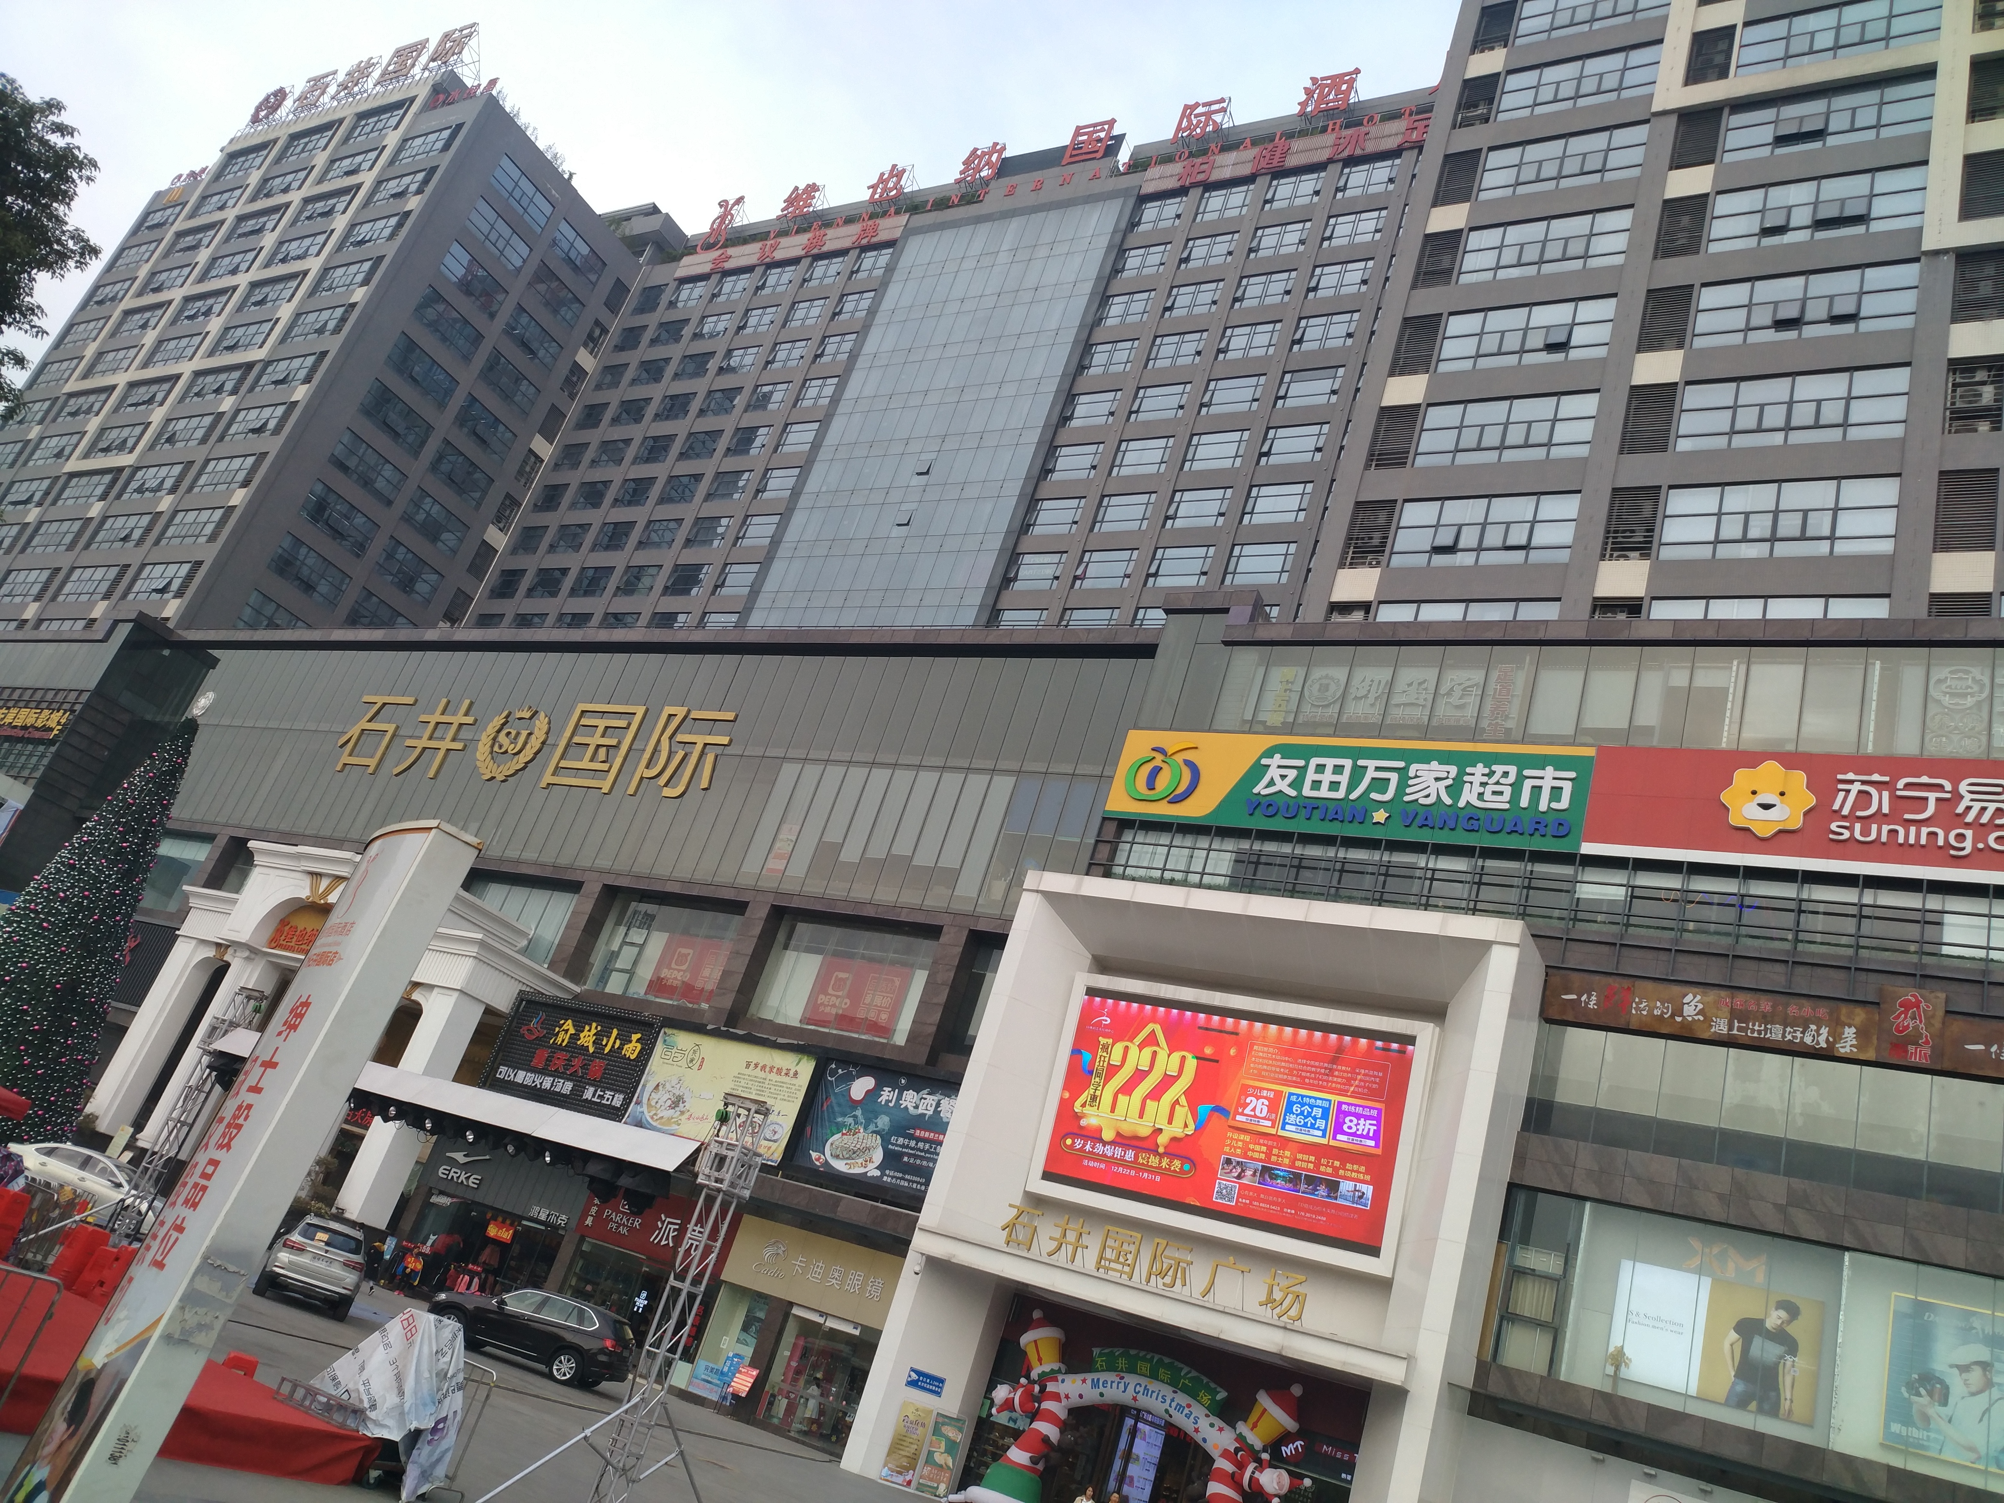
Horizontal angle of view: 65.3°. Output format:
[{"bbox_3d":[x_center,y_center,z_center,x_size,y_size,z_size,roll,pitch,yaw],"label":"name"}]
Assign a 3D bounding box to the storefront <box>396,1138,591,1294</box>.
[{"bbox_3d":[-17.819,16.676,54.141,8.500,5.450,1.000,2,-28,34],"label":"storefront"}]

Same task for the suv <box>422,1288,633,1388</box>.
[{"bbox_3d":[-10.950,13.588,36.716,4.870,1.750,1.950,13,-24,13],"label":"suv"}]

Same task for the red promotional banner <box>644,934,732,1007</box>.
[{"bbox_3d":[-11.124,7.886,56.498,3.700,2.450,0.100,2,-28,34],"label":"red promotional banner"}]

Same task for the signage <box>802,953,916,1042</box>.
[{"bbox_3d":[-4.827,8.163,52.272,3.780,2.500,0.100,2,-28,34],"label":"signage"}]

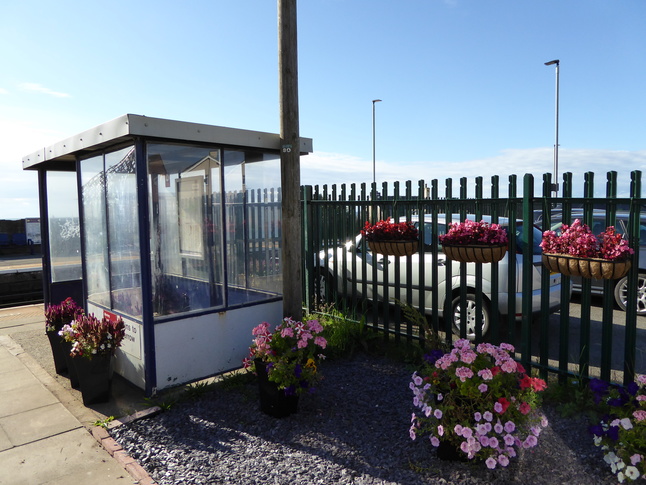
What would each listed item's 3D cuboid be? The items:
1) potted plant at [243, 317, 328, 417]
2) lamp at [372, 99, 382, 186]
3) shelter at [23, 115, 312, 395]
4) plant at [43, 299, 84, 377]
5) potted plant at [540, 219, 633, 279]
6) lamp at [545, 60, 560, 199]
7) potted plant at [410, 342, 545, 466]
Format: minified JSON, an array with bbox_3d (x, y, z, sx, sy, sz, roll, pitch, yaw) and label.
[{"bbox_3d":[-0.309,0.978,3.613,0.671,0.769,0.609,0,5,0],"label":"potted plant"},{"bbox_3d":[2.220,-2.785,18.306,0.500,6.000,0.220,4,7,44],"label":"lamp"},{"bbox_3d":[-1.966,0.036,5.383,3.293,2.330,1.974,4,7,44],"label":"shelter"},{"bbox_3d":[-2.616,0.901,4.511,0.410,0.760,0.410,4,7,44],"label":"plant"},{"bbox_3d":[1.964,0.046,3.373,0.270,0.437,0.611,-5,7,-44],"label":"potted plant"},{"bbox_3d":[6.884,-2.442,13.728,0.500,6.000,0.220,4,7,44],"label":"lamp"},{"bbox_3d":[1.056,1.021,3.016,0.923,0.752,0.819,0,5,0],"label":"potted plant"}]

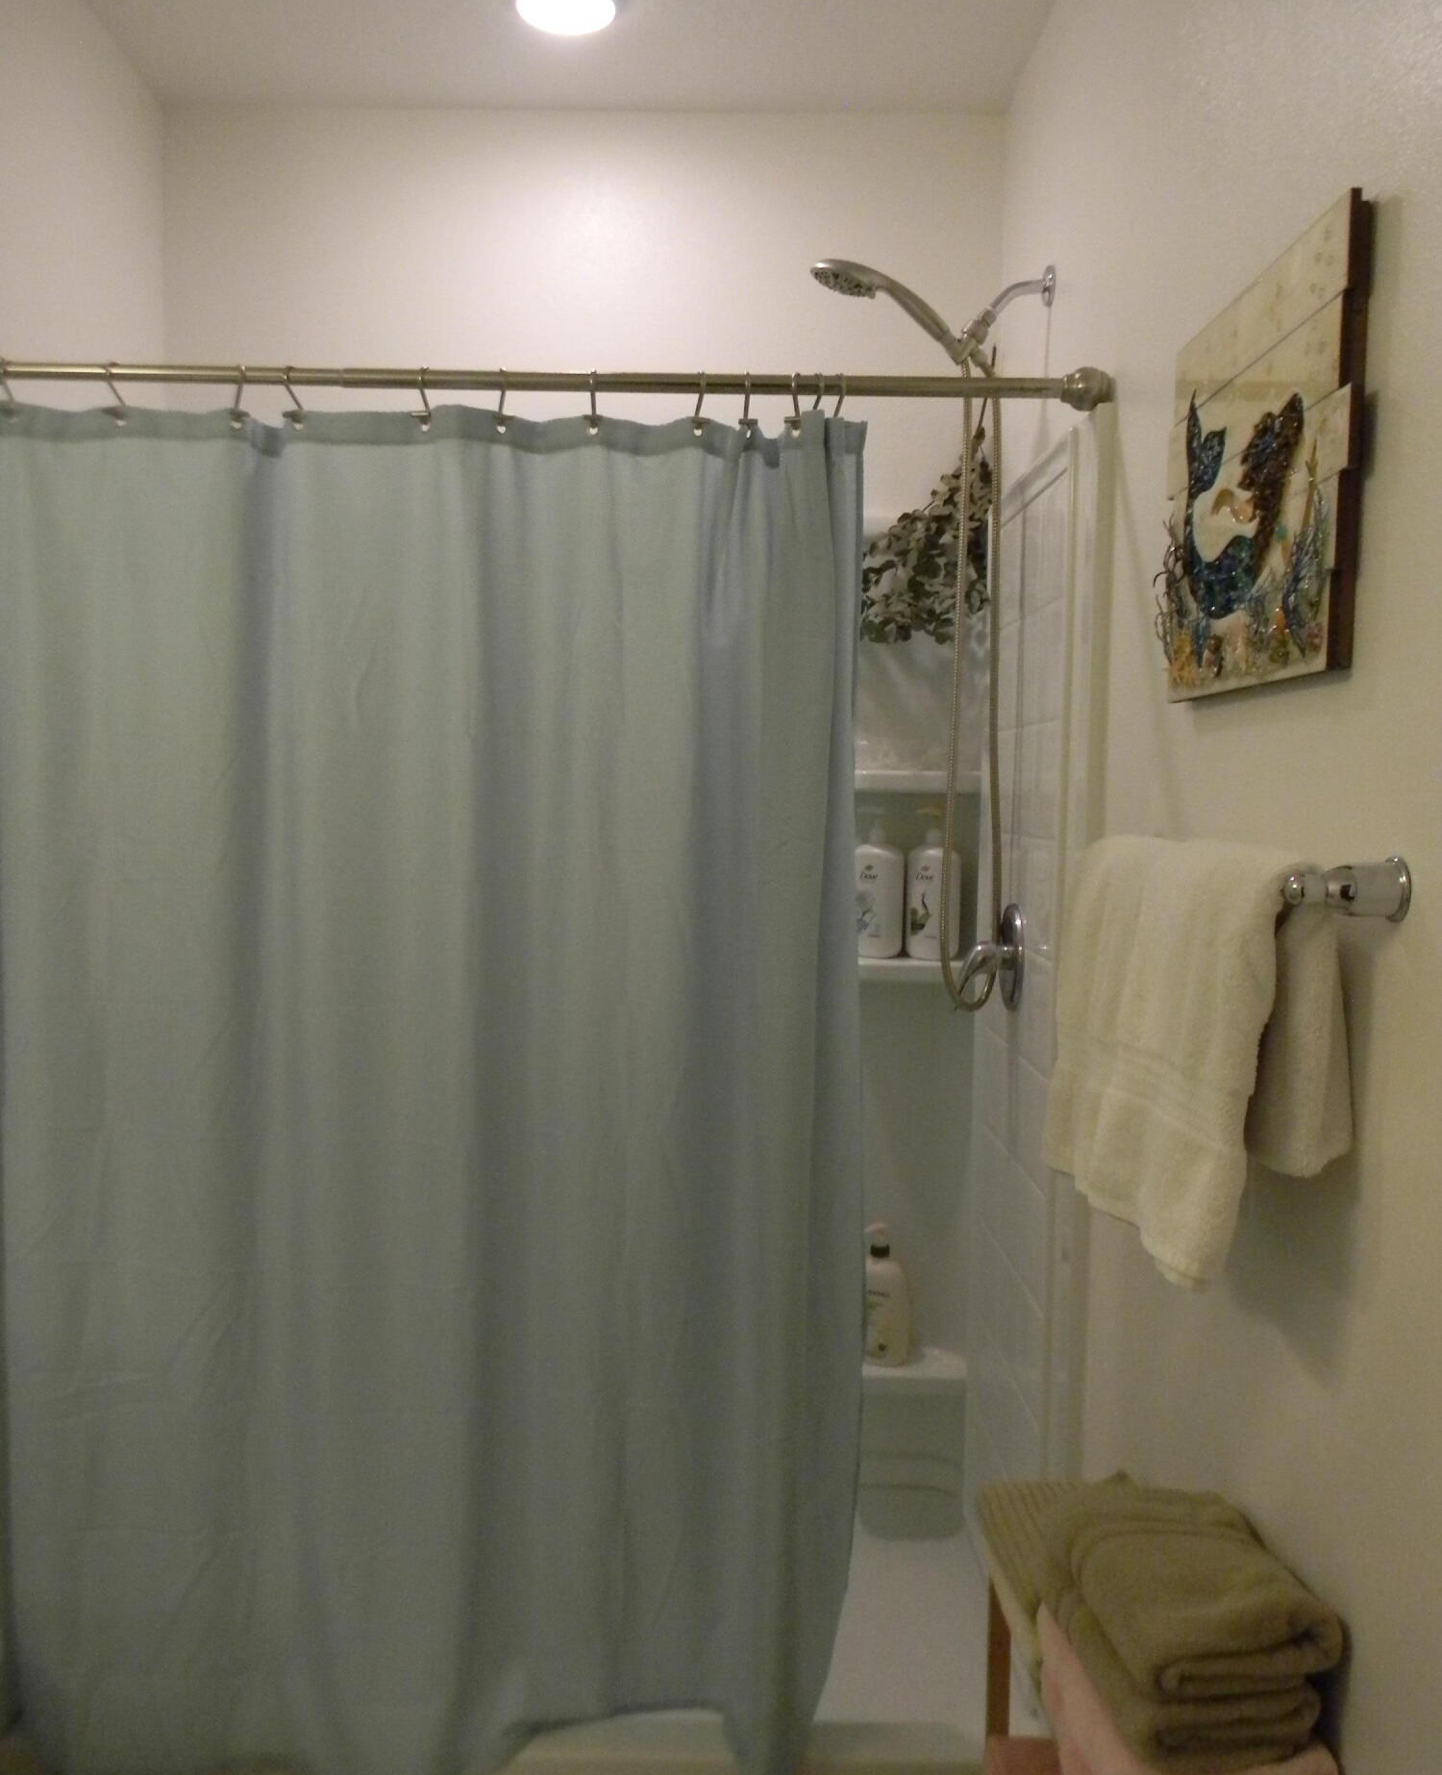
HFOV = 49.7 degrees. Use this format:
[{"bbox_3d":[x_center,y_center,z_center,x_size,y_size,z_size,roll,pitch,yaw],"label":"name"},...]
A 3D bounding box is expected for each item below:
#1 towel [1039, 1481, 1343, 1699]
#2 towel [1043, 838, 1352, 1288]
[{"bbox_3d":[0.391,0.582,1.309,0.175,0.078,0.235,1,4,-1],"label":"towel"},{"bbox_3d":[0.425,0.138,1.482,0.105,0.360,0.555,1,4,-1],"label":"towel"}]

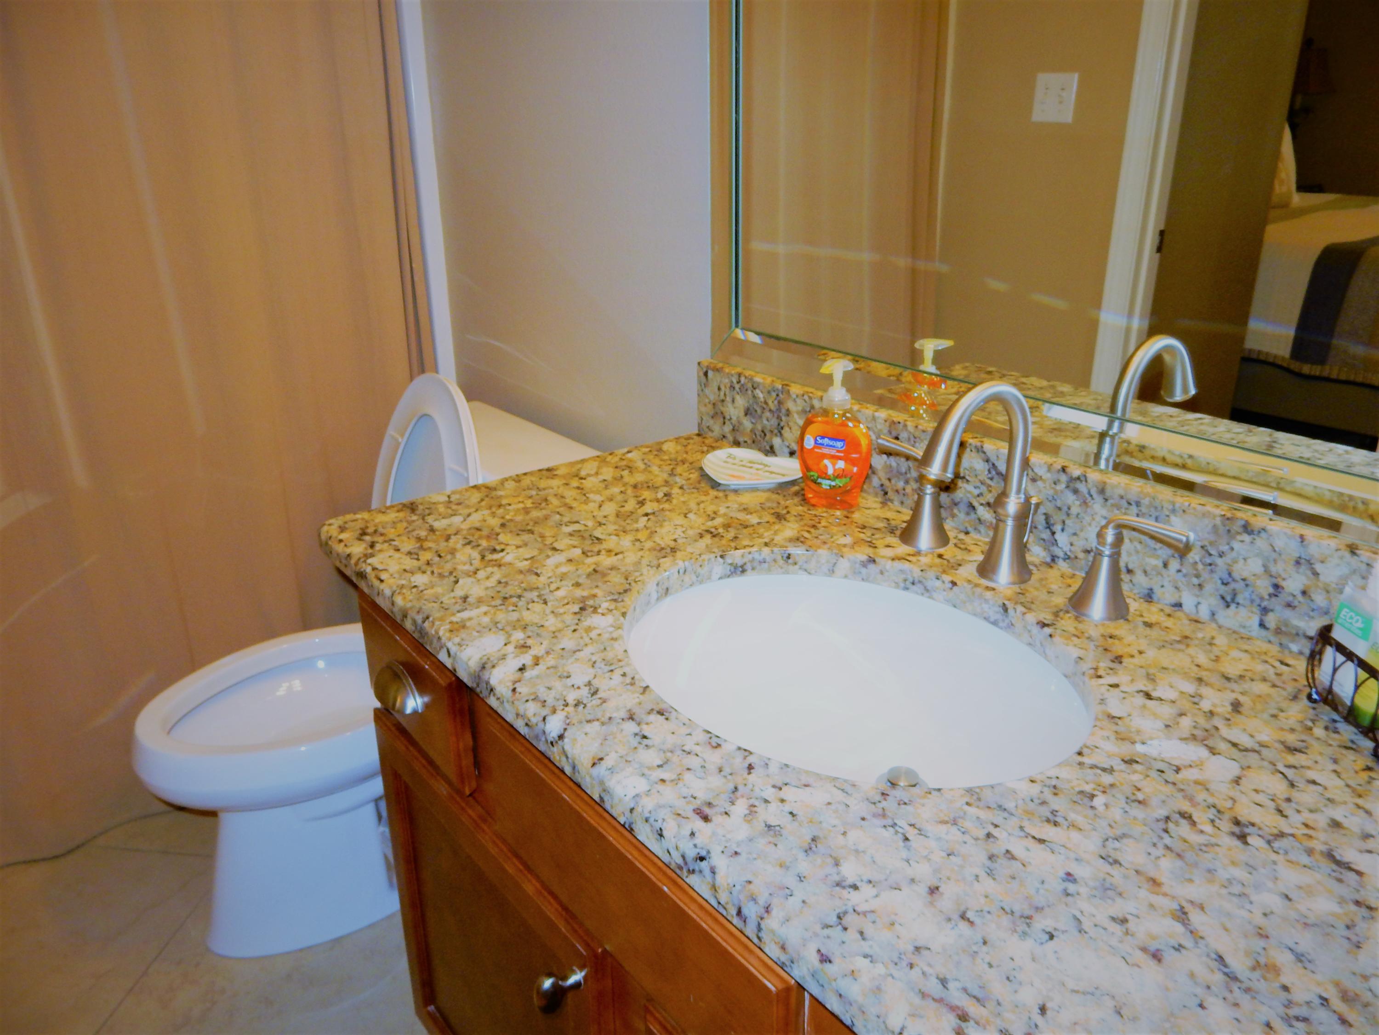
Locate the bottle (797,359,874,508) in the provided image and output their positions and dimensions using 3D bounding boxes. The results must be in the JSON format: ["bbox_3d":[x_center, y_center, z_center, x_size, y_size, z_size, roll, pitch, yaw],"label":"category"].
[{"bbox_3d":[0.169,-0.097,1.147,0.089,0.171,0.060,12,25,28],"label":"bottle"}]

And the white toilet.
[{"bbox_3d":[-0.535,0.219,1.696,0.735,0.885,0.460,-17,27,-35],"label":"white toilet"}]

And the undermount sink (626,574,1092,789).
[{"bbox_3d":[0.136,0.209,0.900,0.370,0.170,0.455,-17,27,-35],"label":"undermount sink"}]

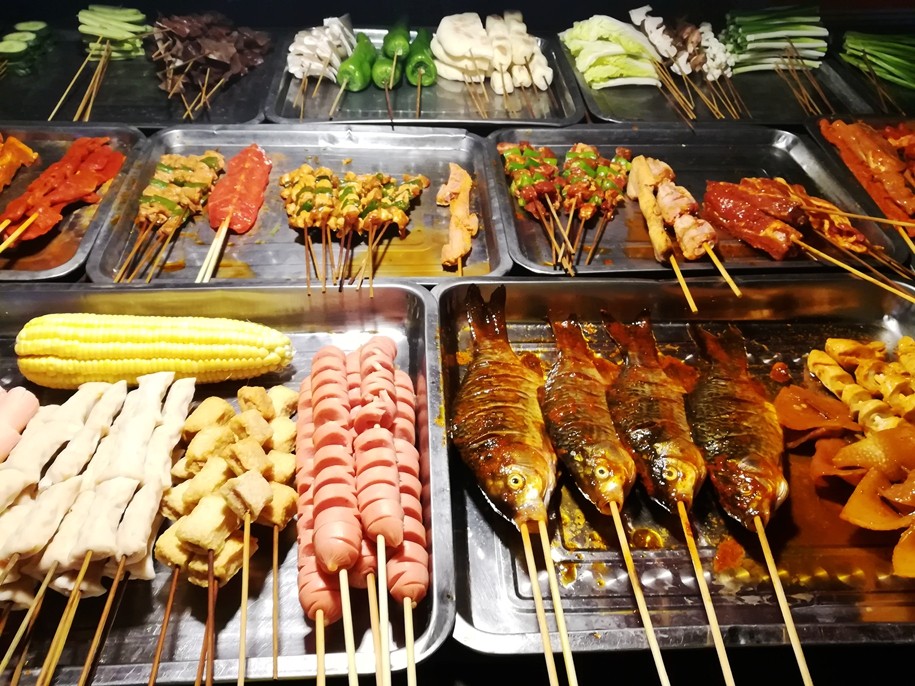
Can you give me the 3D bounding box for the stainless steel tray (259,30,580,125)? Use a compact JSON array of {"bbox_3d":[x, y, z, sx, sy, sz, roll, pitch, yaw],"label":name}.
[{"bbox_3d":[-0.040,-0.337,0.891,0.382,0.029,0.293,-1,44,-5],"label":"stainless steel tray"}]

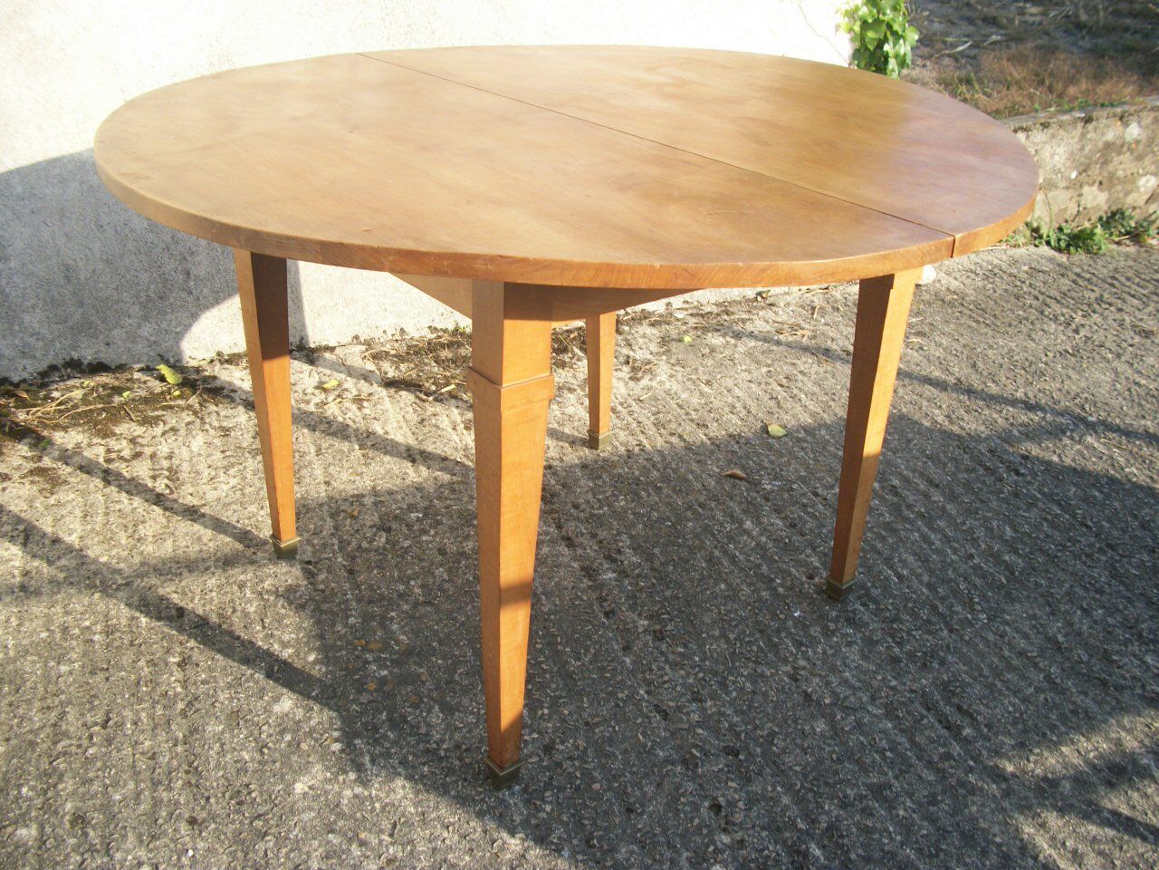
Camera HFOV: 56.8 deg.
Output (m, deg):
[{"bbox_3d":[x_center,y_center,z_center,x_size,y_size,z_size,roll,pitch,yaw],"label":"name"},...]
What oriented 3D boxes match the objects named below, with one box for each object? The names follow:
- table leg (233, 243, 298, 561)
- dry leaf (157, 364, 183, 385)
[{"bbox_3d":[-0.470,-0.116,1.649,0.066,0.727,0.066,-19,35,-35],"label":"table leg"},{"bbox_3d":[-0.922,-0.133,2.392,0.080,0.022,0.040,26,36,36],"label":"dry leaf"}]

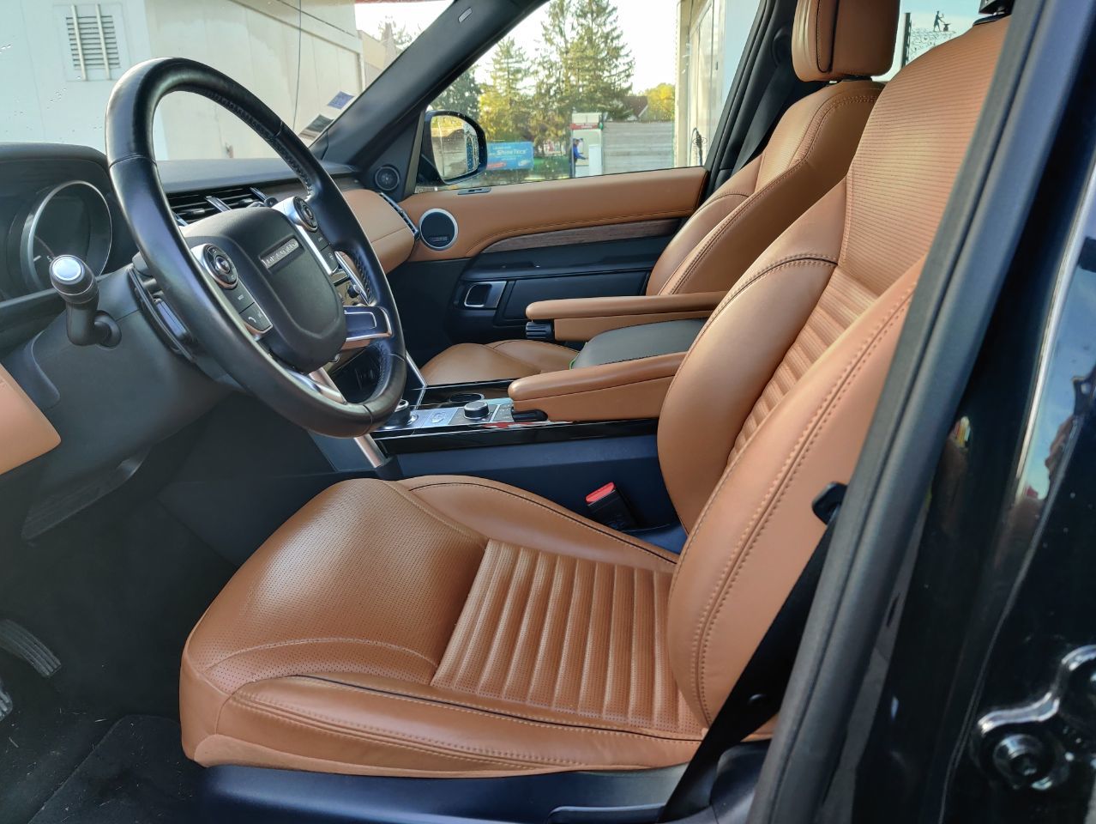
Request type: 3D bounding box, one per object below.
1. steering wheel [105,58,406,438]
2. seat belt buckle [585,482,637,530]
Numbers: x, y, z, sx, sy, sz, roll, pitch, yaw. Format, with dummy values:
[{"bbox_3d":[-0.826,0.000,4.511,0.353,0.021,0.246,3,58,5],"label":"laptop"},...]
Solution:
[{"bbox_3d":[-0.272,-0.141,0.814,0.090,0.380,0.380,-25,17,14],"label":"steering wheel"},{"bbox_3d":[0.090,0.139,1.127,0.043,0.083,0.025,-26,17,17],"label":"seat belt buckle"}]

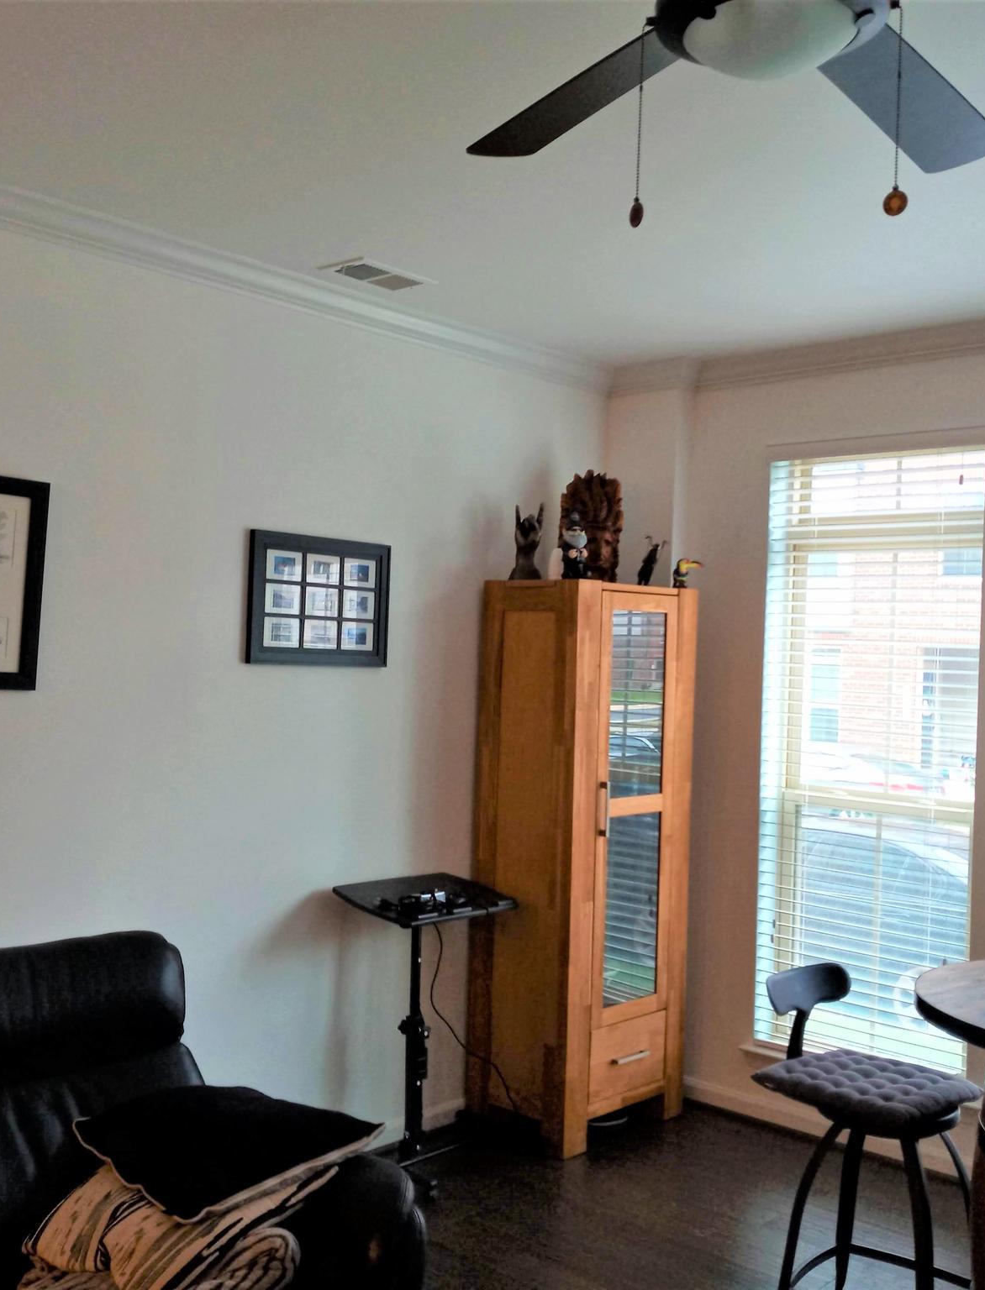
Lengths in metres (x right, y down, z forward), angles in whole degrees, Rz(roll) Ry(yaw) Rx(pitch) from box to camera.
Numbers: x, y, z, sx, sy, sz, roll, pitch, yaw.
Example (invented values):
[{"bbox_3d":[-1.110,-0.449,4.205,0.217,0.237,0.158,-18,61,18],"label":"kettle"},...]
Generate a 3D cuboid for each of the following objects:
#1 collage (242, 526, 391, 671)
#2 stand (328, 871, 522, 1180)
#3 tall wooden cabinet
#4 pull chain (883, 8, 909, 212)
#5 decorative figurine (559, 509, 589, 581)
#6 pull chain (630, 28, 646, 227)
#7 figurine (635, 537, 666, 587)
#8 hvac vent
[{"bbox_3d":[-0.521,-0.131,4.287,0.025,0.388,0.545,1,-1,43],"label":"collage"},{"bbox_3d":[-0.205,1.198,4.331,0.370,0.895,0.490,1,-1,43],"label":"stand"},{"bbox_3d":[0.324,0.732,4.904,0.632,1.880,0.452,3,-1,-44],"label":"tall wooden cabinet"},{"bbox_3d":[0.459,-0.608,1.584,0.026,0.240,0.022,2,-1,-2],"label":"pull chain"},{"bbox_3d":[0.276,-0.331,4.652,0.085,0.233,0.075,3,-1,-39],"label":"decorative figurine"},{"bbox_3d":[0.174,-0.619,1.655,0.018,0.235,0.020,2,-1,-2],"label":"pull chain"},{"bbox_3d":[0.556,-0.290,4.885,0.085,0.179,0.075,3,-1,-42],"label":"figurine"},{"bbox_3d":[-0.339,-1.096,4.163,0.205,0.020,0.305,1,-1,43],"label":"hvac vent"}]

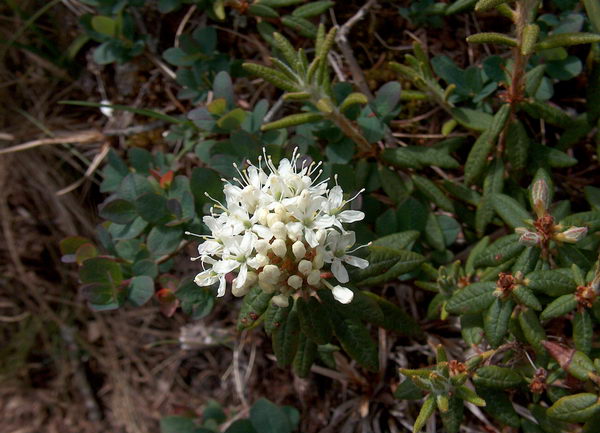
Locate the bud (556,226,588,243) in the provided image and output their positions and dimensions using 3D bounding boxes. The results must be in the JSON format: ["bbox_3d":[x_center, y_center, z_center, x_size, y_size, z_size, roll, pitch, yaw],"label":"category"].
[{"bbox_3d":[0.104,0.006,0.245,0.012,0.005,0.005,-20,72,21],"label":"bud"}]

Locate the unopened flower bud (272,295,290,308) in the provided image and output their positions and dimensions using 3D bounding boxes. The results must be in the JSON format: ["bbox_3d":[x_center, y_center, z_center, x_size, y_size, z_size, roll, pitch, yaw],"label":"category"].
[{"bbox_3d":[-0.006,0.028,0.207,0.005,0.005,0.005,-13,27,0],"label":"unopened flower bud"}]

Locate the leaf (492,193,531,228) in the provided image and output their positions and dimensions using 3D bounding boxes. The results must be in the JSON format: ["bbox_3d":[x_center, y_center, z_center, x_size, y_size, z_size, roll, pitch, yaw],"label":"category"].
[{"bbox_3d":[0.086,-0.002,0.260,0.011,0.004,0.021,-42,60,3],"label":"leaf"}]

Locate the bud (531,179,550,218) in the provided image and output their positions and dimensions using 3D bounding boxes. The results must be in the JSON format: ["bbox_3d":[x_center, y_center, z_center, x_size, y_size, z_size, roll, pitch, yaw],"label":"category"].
[{"bbox_3d":[0.107,-0.008,0.285,0.007,0.018,0.007,-2,14,0],"label":"bud"}]

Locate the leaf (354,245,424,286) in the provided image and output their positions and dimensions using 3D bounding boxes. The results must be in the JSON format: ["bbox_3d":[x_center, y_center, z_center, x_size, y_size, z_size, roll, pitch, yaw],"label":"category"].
[{"bbox_3d":[0.033,0.019,0.245,0.030,0.005,0.012,-16,59,-14],"label":"leaf"}]

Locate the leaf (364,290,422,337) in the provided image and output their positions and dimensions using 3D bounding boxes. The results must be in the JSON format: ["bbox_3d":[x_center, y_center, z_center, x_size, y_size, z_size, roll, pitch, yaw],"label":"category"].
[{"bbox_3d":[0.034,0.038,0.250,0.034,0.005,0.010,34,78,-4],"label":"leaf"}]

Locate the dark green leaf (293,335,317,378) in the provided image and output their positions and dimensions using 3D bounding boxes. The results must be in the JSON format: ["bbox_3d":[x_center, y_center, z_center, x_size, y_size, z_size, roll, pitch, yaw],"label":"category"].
[{"bbox_3d":[0.001,0.053,0.250,0.009,0.004,0.024,7,79,1],"label":"dark green leaf"}]

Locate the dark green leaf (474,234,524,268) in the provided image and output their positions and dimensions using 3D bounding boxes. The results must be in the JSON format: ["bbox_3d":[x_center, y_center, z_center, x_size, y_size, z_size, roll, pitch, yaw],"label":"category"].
[{"bbox_3d":[0.087,0.015,0.280,0.025,0.005,0.012,-30,68,-3],"label":"dark green leaf"}]

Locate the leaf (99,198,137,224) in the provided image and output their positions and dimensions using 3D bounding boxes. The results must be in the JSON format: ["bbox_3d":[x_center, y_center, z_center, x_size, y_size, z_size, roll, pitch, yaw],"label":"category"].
[{"bbox_3d":[-0.078,-0.002,0.275,0.016,0.004,0.011,2,78,-6],"label":"leaf"}]

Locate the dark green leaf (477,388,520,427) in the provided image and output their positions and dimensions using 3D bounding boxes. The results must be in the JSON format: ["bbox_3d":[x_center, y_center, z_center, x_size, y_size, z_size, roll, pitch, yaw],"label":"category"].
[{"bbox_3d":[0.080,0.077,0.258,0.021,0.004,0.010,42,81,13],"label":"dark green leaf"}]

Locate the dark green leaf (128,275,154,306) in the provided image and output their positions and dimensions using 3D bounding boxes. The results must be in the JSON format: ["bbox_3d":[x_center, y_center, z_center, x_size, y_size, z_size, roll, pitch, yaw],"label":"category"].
[{"bbox_3d":[-0.073,0.034,0.295,0.012,0.003,0.015,-14,68,-9],"label":"dark green leaf"}]

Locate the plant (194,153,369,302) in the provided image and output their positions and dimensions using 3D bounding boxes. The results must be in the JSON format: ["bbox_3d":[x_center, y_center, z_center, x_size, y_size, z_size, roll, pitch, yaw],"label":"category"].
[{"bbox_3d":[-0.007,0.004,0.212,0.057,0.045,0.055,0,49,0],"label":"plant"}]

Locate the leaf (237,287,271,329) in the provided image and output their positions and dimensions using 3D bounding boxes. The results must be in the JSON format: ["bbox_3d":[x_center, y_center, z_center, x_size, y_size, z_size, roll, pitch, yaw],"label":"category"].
[{"bbox_3d":[-0.016,0.033,0.238,0.011,0.004,0.021,38,77,17],"label":"leaf"}]

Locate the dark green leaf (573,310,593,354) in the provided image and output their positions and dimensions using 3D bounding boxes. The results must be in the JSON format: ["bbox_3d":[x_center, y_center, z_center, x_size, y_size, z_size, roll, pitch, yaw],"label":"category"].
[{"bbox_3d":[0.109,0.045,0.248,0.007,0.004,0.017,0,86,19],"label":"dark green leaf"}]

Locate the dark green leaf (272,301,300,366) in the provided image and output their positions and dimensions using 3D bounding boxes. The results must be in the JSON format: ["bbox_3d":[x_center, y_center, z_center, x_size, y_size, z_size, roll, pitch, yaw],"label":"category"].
[{"bbox_3d":[-0.005,0.044,0.240,0.011,0.004,0.025,10,79,2],"label":"dark green leaf"}]

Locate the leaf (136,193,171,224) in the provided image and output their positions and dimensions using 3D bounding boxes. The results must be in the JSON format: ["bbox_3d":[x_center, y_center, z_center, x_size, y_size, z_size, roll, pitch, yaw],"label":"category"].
[{"bbox_3d":[-0.065,-0.004,0.285,0.016,0.004,0.014,23,68,10],"label":"leaf"}]

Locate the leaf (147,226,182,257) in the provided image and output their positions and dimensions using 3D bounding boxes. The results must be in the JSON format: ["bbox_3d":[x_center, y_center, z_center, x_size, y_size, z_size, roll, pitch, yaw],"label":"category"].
[{"bbox_3d":[-0.060,0.011,0.285,0.013,0.004,0.018,43,71,10],"label":"leaf"}]

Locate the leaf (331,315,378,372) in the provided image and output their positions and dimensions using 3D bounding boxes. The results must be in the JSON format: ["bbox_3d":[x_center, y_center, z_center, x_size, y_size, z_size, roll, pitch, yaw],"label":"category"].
[{"bbox_3d":[0.019,0.044,0.228,0.013,0.006,0.026,-37,82,-14],"label":"leaf"}]

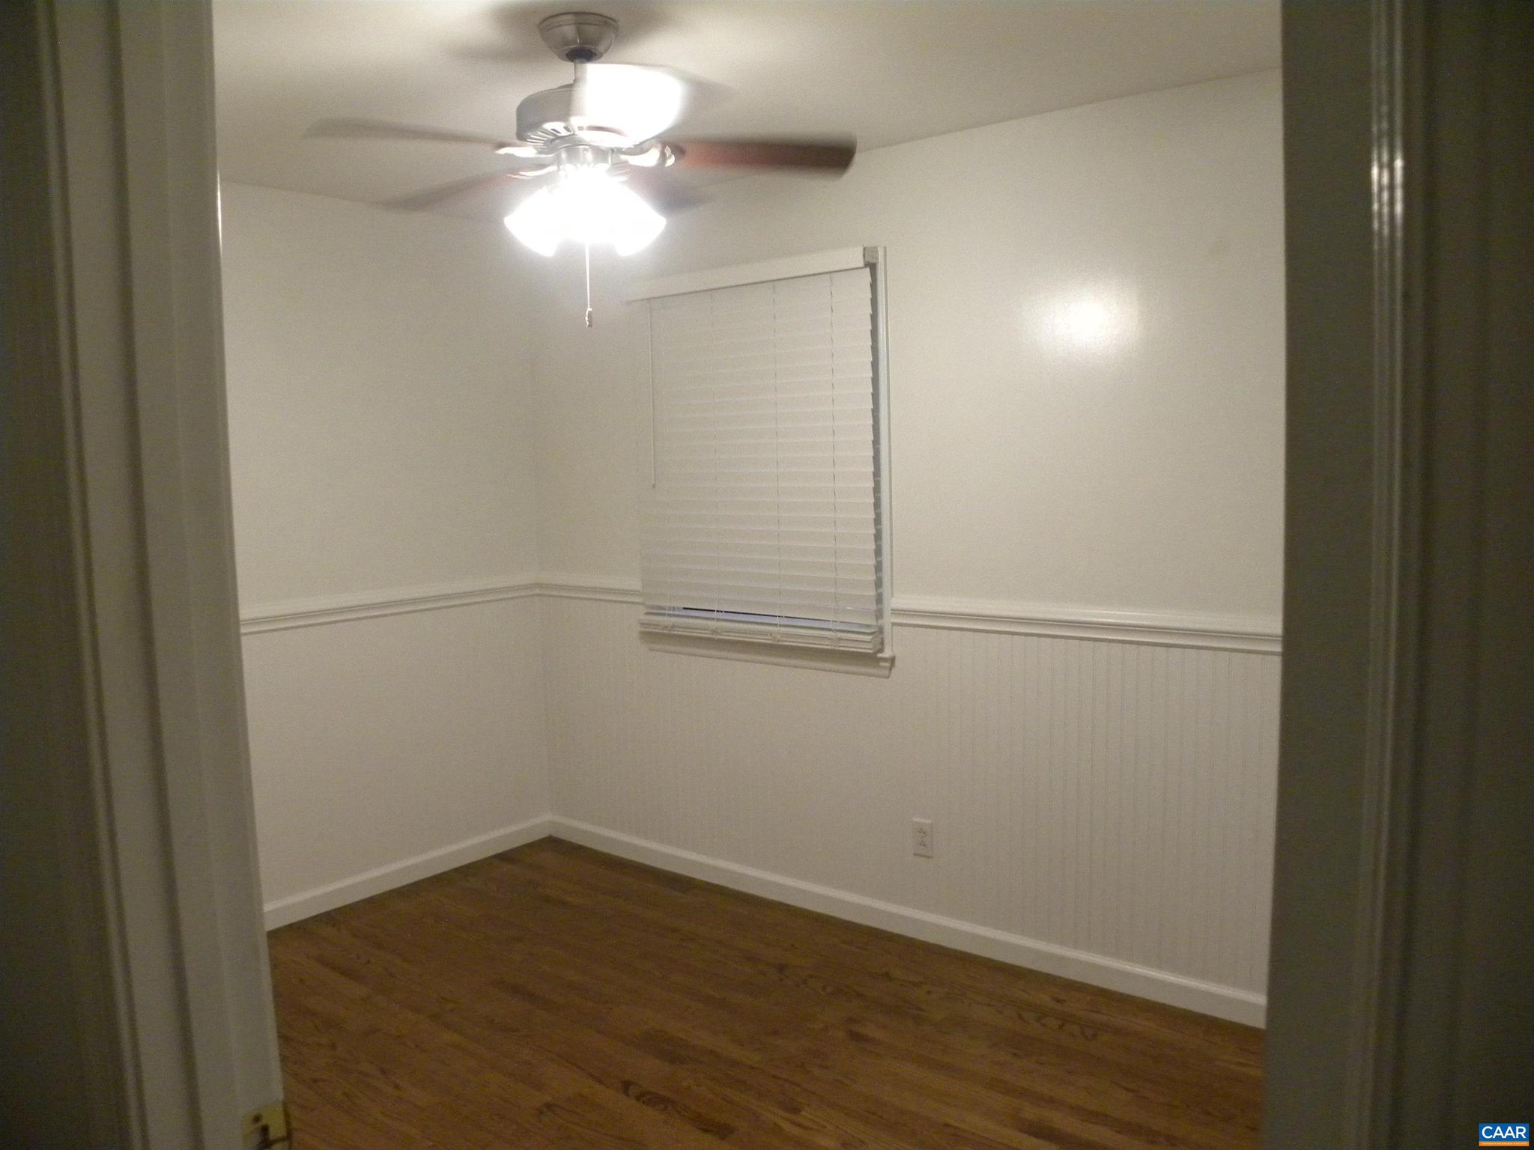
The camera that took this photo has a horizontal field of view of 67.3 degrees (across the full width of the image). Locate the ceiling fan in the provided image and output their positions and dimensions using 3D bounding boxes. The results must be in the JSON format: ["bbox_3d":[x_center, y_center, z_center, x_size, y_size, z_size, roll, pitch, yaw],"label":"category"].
[{"bbox_3d":[-0.355,-0.824,2.362,1.050,0.590,1.060,-1,5,0],"label":"ceiling fan"}]

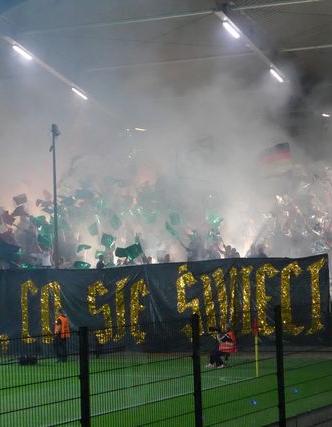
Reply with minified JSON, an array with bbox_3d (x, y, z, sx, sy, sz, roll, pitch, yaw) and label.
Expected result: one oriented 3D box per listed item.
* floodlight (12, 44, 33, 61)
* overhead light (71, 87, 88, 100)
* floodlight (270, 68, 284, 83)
[{"bbox_3d":[-6.326,-7.085,62.446,0.200,0.150,1.500,-3,-17,26],"label":"floodlight"},{"bbox_3d":[-4.079,-5.663,66.909,0.200,0.150,1.500,-3,-17,26],"label":"overhead light"},{"bbox_3d":[4.883,-6.094,62.548,0.200,0.150,1.500,-3,-17,26],"label":"floodlight"}]

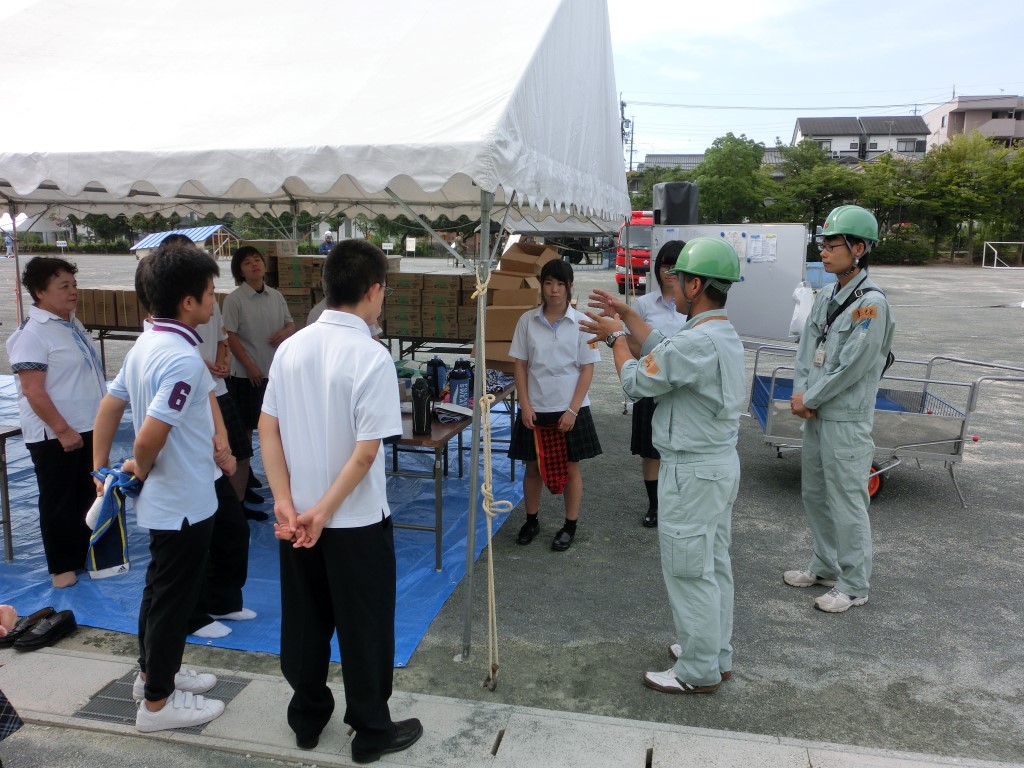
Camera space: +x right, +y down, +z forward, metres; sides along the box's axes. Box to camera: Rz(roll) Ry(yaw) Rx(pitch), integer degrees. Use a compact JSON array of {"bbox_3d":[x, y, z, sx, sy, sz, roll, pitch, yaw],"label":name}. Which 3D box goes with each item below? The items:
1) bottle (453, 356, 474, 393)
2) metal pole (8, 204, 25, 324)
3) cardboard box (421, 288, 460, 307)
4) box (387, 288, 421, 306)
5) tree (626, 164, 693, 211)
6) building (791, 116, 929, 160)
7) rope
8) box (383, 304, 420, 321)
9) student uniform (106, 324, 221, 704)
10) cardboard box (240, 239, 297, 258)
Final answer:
[{"bbox_3d":[-0.297,-0.024,5.195,0.105,0.270,0.105,0,11,0],"label":"bottle"},{"bbox_3d":[-5.948,-1.070,10.023,0.045,2.080,0.045,3,10,13],"label":"metal pole"},{"bbox_3d":[-0.724,-0.946,9.023,0.405,0.172,0.370,3,10,13],"label":"cardboard box"},{"bbox_3d":[-1.130,-0.967,9.116,0.405,0.172,0.370,3,10,13],"label":"box"},{"bbox_3d":[11.216,-13.245,64.671,5.800,7.550,5.800,0,10,0],"label":"tree"},{"bbox_3d":[31.618,-20.261,76.576,11.200,8.400,7.500,1,11,7],"label":"building"},{"bbox_3d":[-0.095,0.367,3.205,0.140,1.618,0.250,2,10,6],"label":"rope"},{"bbox_3d":[-1.060,-0.749,8.587,0.379,0.162,0.400,2,10,10],"label":"box"},{"bbox_3d":[-1.248,0.448,2.954,0.330,1.350,0.470,-6,12,-31],"label":"student uniform"},{"bbox_3d":[-2.539,-1.421,8.635,0.410,0.160,0.340,2,11,13],"label":"cardboard box"}]

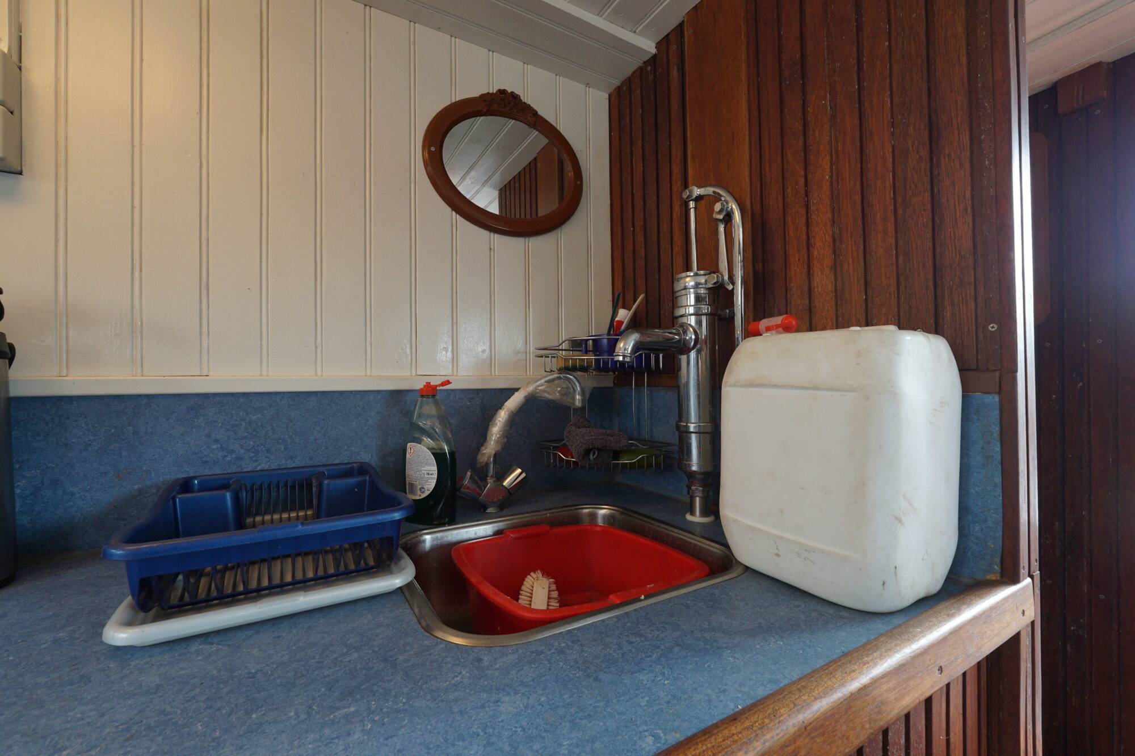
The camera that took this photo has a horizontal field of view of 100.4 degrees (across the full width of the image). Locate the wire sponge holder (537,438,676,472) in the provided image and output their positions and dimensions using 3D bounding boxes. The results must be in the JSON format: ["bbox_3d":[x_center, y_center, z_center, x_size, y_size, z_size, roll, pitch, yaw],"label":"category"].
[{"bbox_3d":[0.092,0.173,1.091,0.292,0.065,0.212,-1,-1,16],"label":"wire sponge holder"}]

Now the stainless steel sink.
[{"bbox_3d":[-0.021,0.341,0.719,0.458,0.160,0.427,0,-1,-29],"label":"stainless steel sink"}]

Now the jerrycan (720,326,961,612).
[{"bbox_3d":[0.341,0.096,0.619,0.185,0.318,0.233,0,-1,-29],"label":"jerrycan"}]

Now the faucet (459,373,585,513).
[{"bbox_3d":[-0.084,0.129,0.939,0.260,0.273,0.120,-1,-1,16],"label":"faucet"}]

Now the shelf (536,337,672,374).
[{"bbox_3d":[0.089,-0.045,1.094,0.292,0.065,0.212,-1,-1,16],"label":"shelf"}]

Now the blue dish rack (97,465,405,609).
[{"bbox_3d":[-0.397,0.201,0.664,0.302,0.095,0.383,0,-1,-29],"label":"blue dish rack"}]

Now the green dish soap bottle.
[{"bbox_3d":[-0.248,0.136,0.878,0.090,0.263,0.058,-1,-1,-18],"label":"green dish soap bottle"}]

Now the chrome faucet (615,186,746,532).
[{"bbox_3d":[0.199,-0.051,0.821,0.225,0.620,0.150,0,-1,-29],"label":"chrome faucet"}]

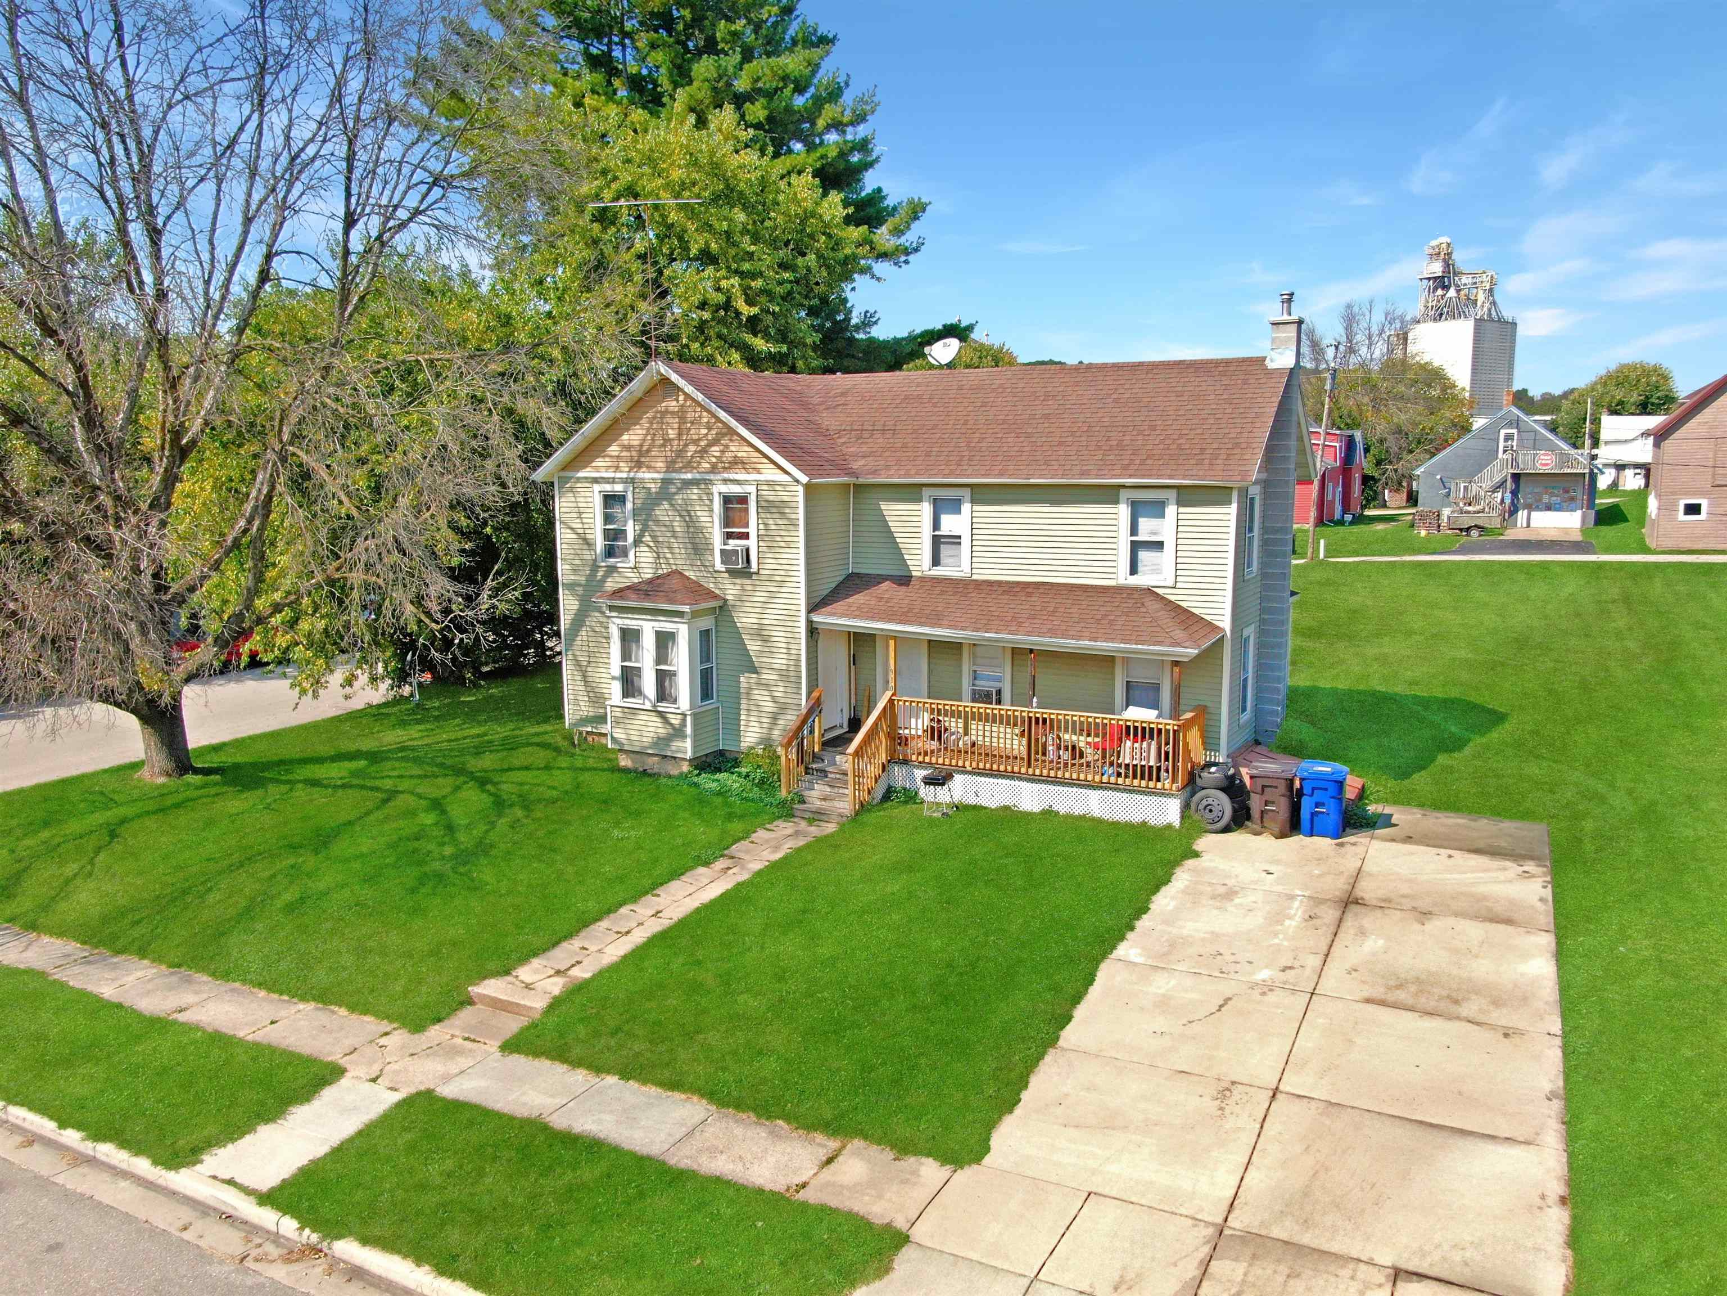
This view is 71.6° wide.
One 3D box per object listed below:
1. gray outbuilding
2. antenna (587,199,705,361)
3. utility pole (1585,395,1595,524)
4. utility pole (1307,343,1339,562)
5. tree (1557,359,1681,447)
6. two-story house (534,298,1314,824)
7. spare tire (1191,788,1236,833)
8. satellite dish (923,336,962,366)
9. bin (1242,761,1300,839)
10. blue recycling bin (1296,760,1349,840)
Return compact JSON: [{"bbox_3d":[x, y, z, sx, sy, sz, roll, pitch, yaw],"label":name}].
[{"bbox_3d":[35.811,-10.072,66.266,8.800,6.143,9.800,5,10,28],"label":"gray outbuilding"},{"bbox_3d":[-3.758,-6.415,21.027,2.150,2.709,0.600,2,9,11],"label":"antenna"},{"bbox_3d":[36.661,-9.510,60.500,0.300,6.331,0.300,5,10,28],"label":"utility pole"},{"bbox_3d":[18.882,-8.019,49.000,0.600,8.841,0.400,8,10,27],"label":"utility pole"},{"bbox_3d":[78.662,-23.592,125.000,13.000,12.523,13.000,5,10,28],"label":"tree"},{"bbox_3d":[1.400,-2.297,23.521,13.051,8.451,9.948,5,10,28],"label":"two-story house"},{"bbox_3d":[5.280,2.421,18.001,0.660,0.660,0.220,4,10,24],"label":"spare tire"},{"bbox_3d":[1.550,-5.895,23.888,0.780,0.650,0.550,8,12,43],"label":"satellite dish"},{"bbox_3d":[6.149,2.225,18.008,0.670,1.030,0.760,5,10,28],"label":"bin"},{"bbox_3d":[6.868,2.240,17.891,0.670,1.030,0.760,4,10,24],"label":"blue recycling bin"}]

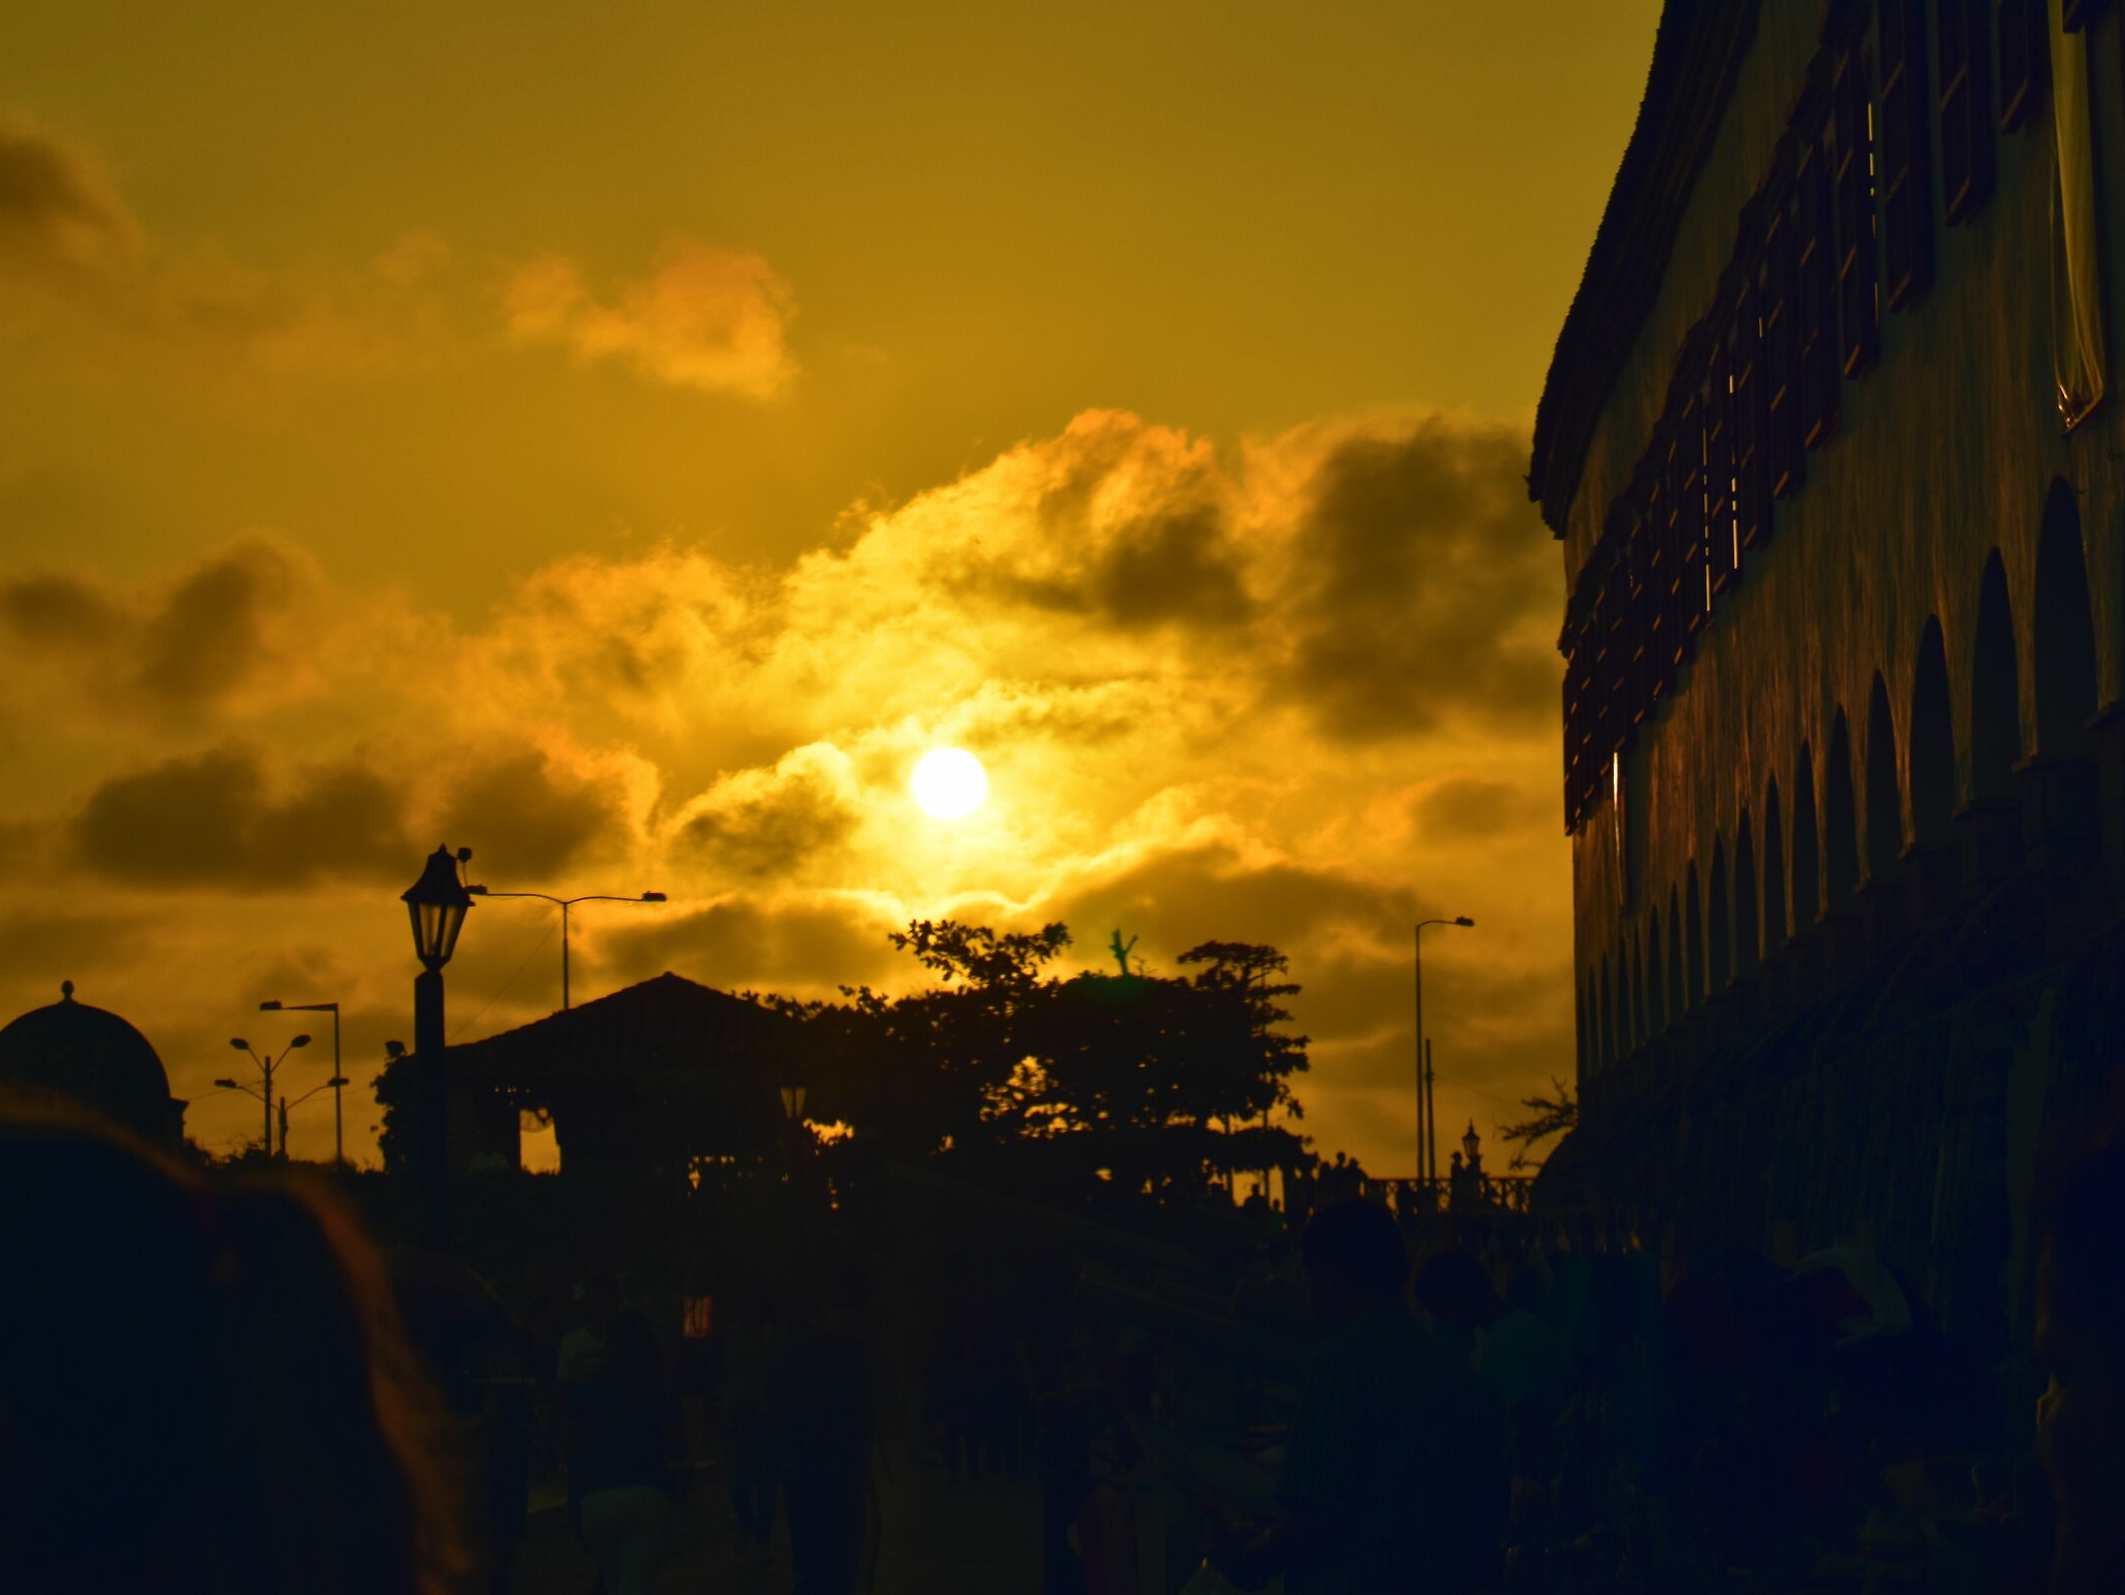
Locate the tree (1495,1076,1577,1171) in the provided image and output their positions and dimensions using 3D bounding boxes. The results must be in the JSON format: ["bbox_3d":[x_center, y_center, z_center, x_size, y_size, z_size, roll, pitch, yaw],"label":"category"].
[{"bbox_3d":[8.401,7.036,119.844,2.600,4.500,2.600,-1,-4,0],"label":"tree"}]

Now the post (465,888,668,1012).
[{"bbox_3d":[-13.090,8.065,184.607,5.400,11.300,0.450,-1,-4,0],"label":"post"}]

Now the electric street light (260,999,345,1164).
[{"bbox_3d":[-21.721,10.576,199.666,2.400,9.600,0.400,-1,-4,0],"label":"electric street light"}]

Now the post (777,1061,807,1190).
[{"bbox_3d":[-3.842,6.146,99.833,0.550,4.800,0.550,-1,-4,0],"label":"post"}]

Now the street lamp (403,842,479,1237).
[{"bbox_3d":[-4.438,2.742,49.833,0.530,4.800,0.530,-1,-4,0],"label":"street lamp"}]

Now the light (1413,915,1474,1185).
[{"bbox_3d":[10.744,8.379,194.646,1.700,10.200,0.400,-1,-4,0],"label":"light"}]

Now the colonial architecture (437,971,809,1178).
[{"bbox_3d":[-8.346,5.734,137.840,7.800,4.600,7.000,-1,-4,0],"label":"colonial architecture"}]

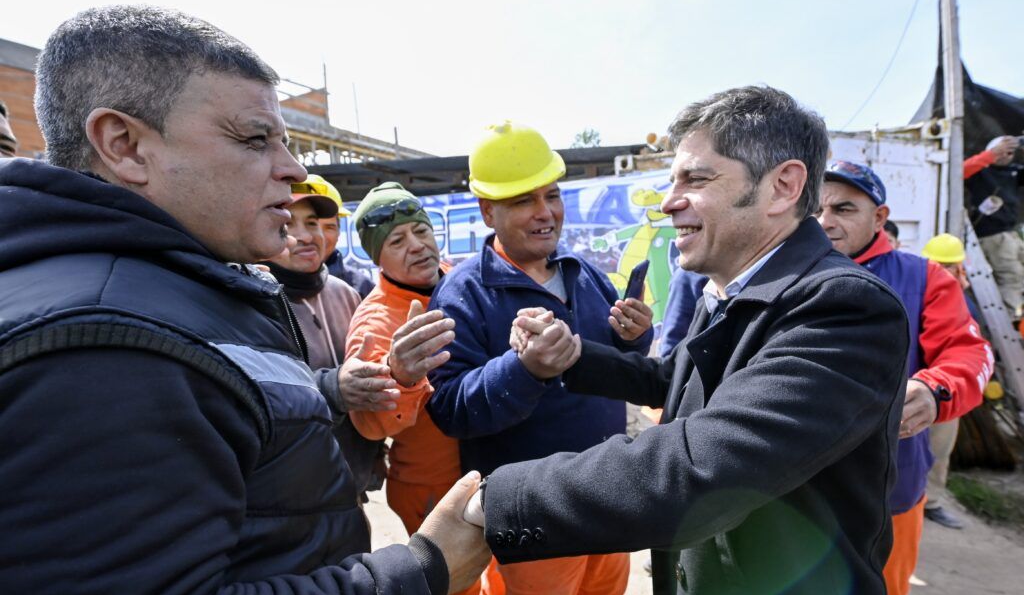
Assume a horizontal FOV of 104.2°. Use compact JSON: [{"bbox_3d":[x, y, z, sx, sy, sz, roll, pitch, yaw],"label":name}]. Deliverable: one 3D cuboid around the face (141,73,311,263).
[{"bbox_3d":[-0.298,-0.122,0.433,0.135,0.205,0.152,-5,4,-22],"label":"face"}]

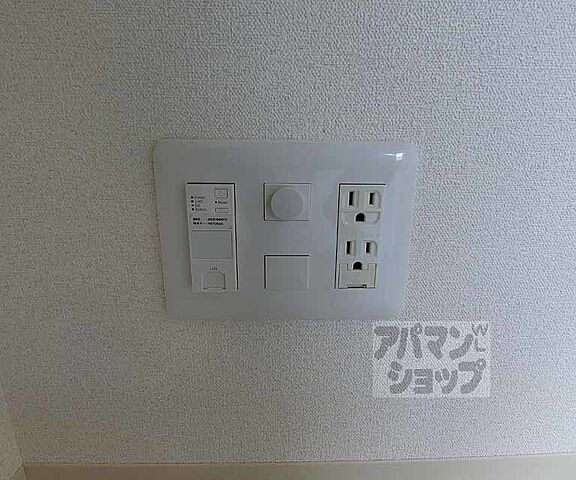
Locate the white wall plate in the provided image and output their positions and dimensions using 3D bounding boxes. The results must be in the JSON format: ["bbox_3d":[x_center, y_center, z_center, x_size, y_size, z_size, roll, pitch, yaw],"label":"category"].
[{"bbox_3d":[-0.001,-0.001,0.208,0.162,0.120,0.011,0,12,-1],"label":"white wall plate"}]

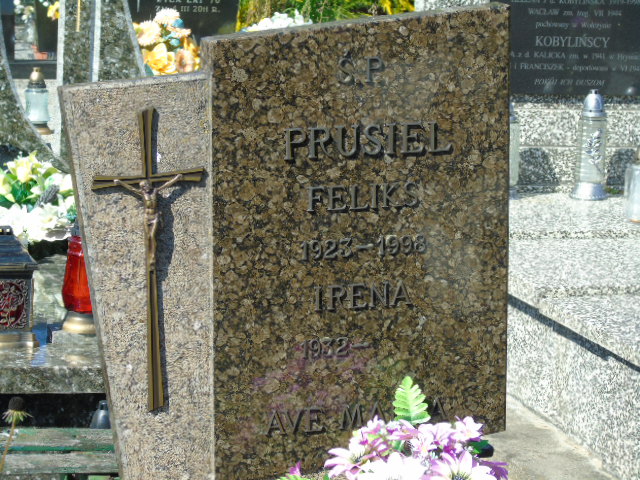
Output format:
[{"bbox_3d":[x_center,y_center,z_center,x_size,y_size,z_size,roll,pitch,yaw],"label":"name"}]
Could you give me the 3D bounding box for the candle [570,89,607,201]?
[{"bbox_3d":[0.659,-0.234,4.850,0.090,0.265,0.090,1,9,-3],"label":"candle"}]

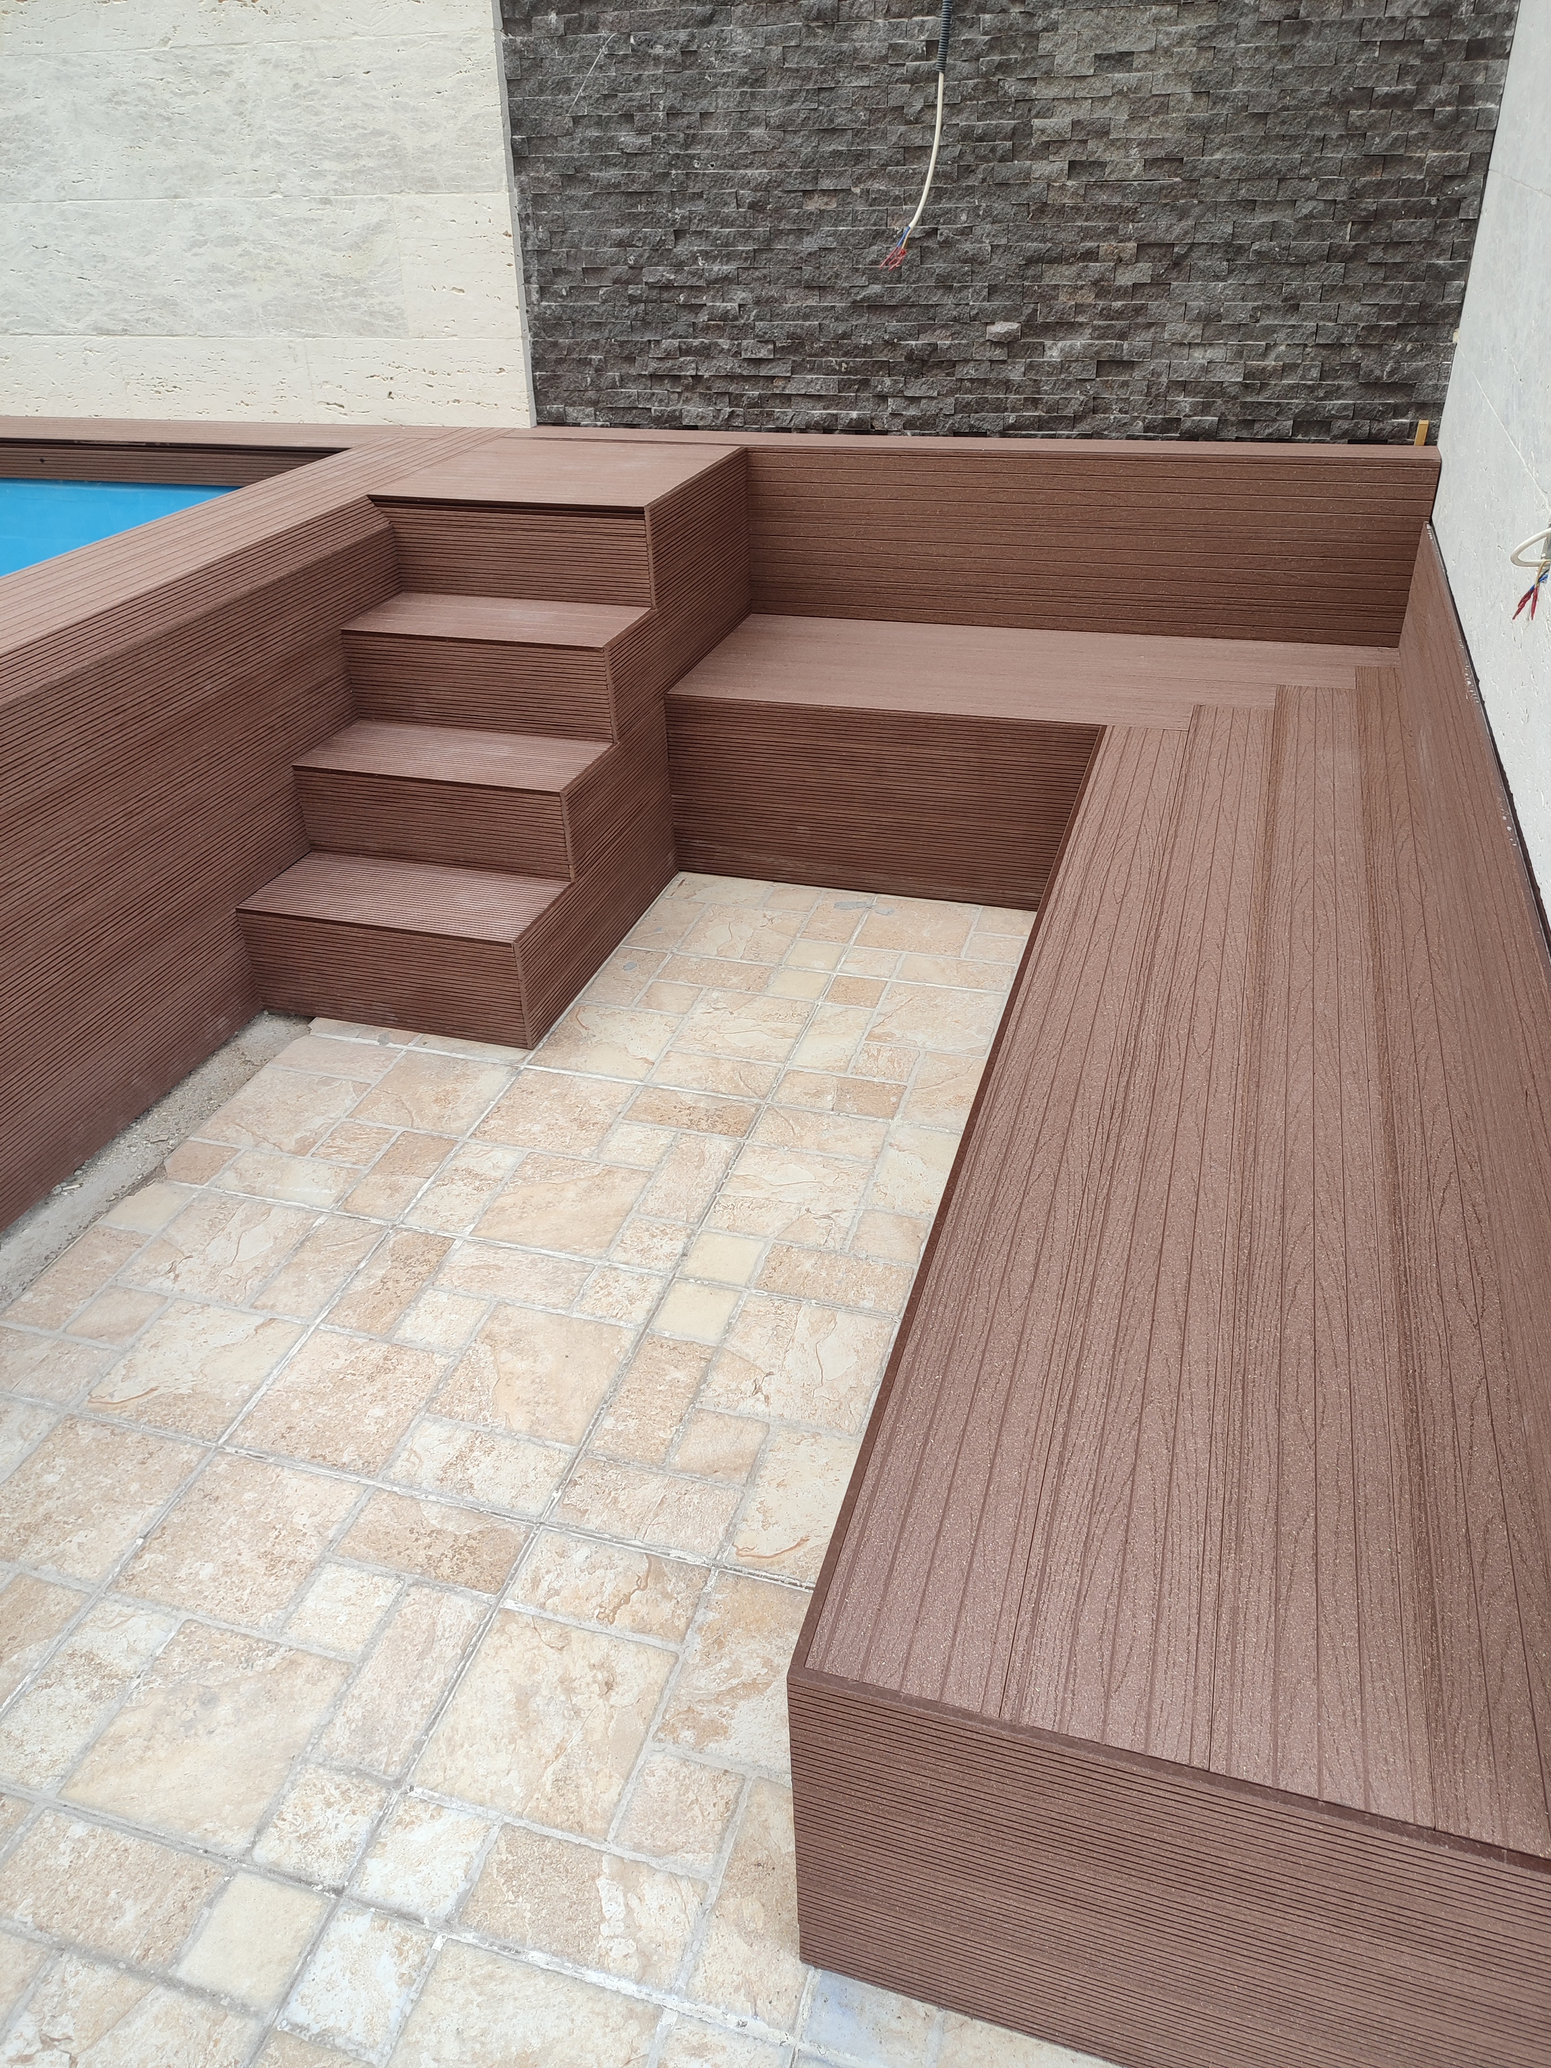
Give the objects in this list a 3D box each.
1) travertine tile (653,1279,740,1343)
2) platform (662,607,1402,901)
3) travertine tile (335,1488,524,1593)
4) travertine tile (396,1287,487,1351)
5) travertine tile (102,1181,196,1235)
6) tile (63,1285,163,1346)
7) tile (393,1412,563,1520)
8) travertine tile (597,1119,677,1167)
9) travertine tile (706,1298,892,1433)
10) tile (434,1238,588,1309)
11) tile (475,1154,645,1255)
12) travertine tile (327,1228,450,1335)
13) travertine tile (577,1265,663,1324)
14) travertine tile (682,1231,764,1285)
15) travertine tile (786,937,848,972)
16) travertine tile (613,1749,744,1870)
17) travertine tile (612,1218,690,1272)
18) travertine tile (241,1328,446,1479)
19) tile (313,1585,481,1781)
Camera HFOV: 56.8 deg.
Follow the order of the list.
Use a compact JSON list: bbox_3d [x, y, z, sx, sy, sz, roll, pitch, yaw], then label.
[{"bbox_3d":[-0.112,0.396,2.031,0.103,0.012,0.105,8,34,15],"label":"travertine tile"},{"bbox_3d":[0.561,-0.593,3.151,1.465,0.418,0.595,8,34,16],"label":"platform"},{"bbox_3d":[-0.406,0.606,1.708,0.215,0.012,0.099,8,34,15],"label":"travertine tile"},{"bbox_3d":[-0.469,0.408,2.025,0.106,0.012,0.102,8,34,15],"label":"travertine tile"},{"bbox_3d":[-0.987,0.278,2.266,0.102,0.012,0.113,8,34,15],"label":"travertine tile"},{"bbox_3d":[-0.946,0.409,2.067,0.106,0.013,0.103,8,34,16],"label":"tile"},{"bbox_3d":[-0.374,0.549,1.810,0.217,0.012,0.104,8,34,15],"label":"tile"},{"bbox_3d":[-0.228,0.192,2.365,0.111,0.013,0.102,8,34,16],"label":"travertine tile"},{"bbox_3d":[0.032,0.447,1.943,0.218,0.012,0.215,8,34,15],"label":"travertine tile"},{"bbox_3d":[-0.383,0.358,2.107,0.217,0.012,0.103,8,34,15],"label":"tile"},{"bbox_3d":[-0.329,0.266,2.226,0.206,0.012,0.201,7,34,16],"label":"tile"},{"bbox_3d":[-0.561,0.364,2.101,0.103,0.012,0.213,8,34,15],"label":"travertine tile"},{"bbox_3d":[-0.220,0.379,2.055,0.096,0.014,0.104,7,34,16],"label":"travertine tile"},{"bbox_3d":[-0.076,0.333,2.101,0.093,0.012,0.095,7,34,16],"label":"travertine tile"},{"bbox_3d":[0.081,-0.150,2.872,0.096,0.014,0.111,7,34,16],"label":"travertine tile"},{"bbox_3d":[-0.094,0.773,1.423,0.104,0.012,0.098,8,34,15],"label":"travertine tile"},{"bbox_3d":[-0.188,0.321,2.153,0.104,0.012,0.103,8,34,15],"label":"travertine tile"},{"bbox_3d":[-0.571,0.490,1.904,0.195,0.014,0.213,7,34,16],"label":"travertine tile"},{"bbox_3d":[-0.401,0.701,1.558,0.088,0.014,0.216,7,34,16],"label":"tile"}]

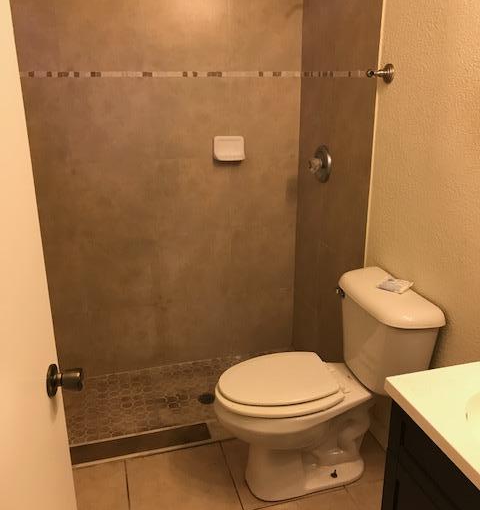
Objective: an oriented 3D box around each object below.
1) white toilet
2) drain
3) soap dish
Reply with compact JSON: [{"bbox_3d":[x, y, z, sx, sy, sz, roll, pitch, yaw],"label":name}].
[{"bbox_3d":[0.257,0.488,1.852,0.685,0.730,0.445,-6,20,-14],"label":"white toilet"},{"bbox_3d":[-0.151,0.701,2.529,0.105,0.015,0.105,0,19,0],"label":"drain"},{"bbox_3d":[-0.046,-0.510,2.479,0.150,0.110,0.080,-6,20,-14],"label":"soap dish"}]

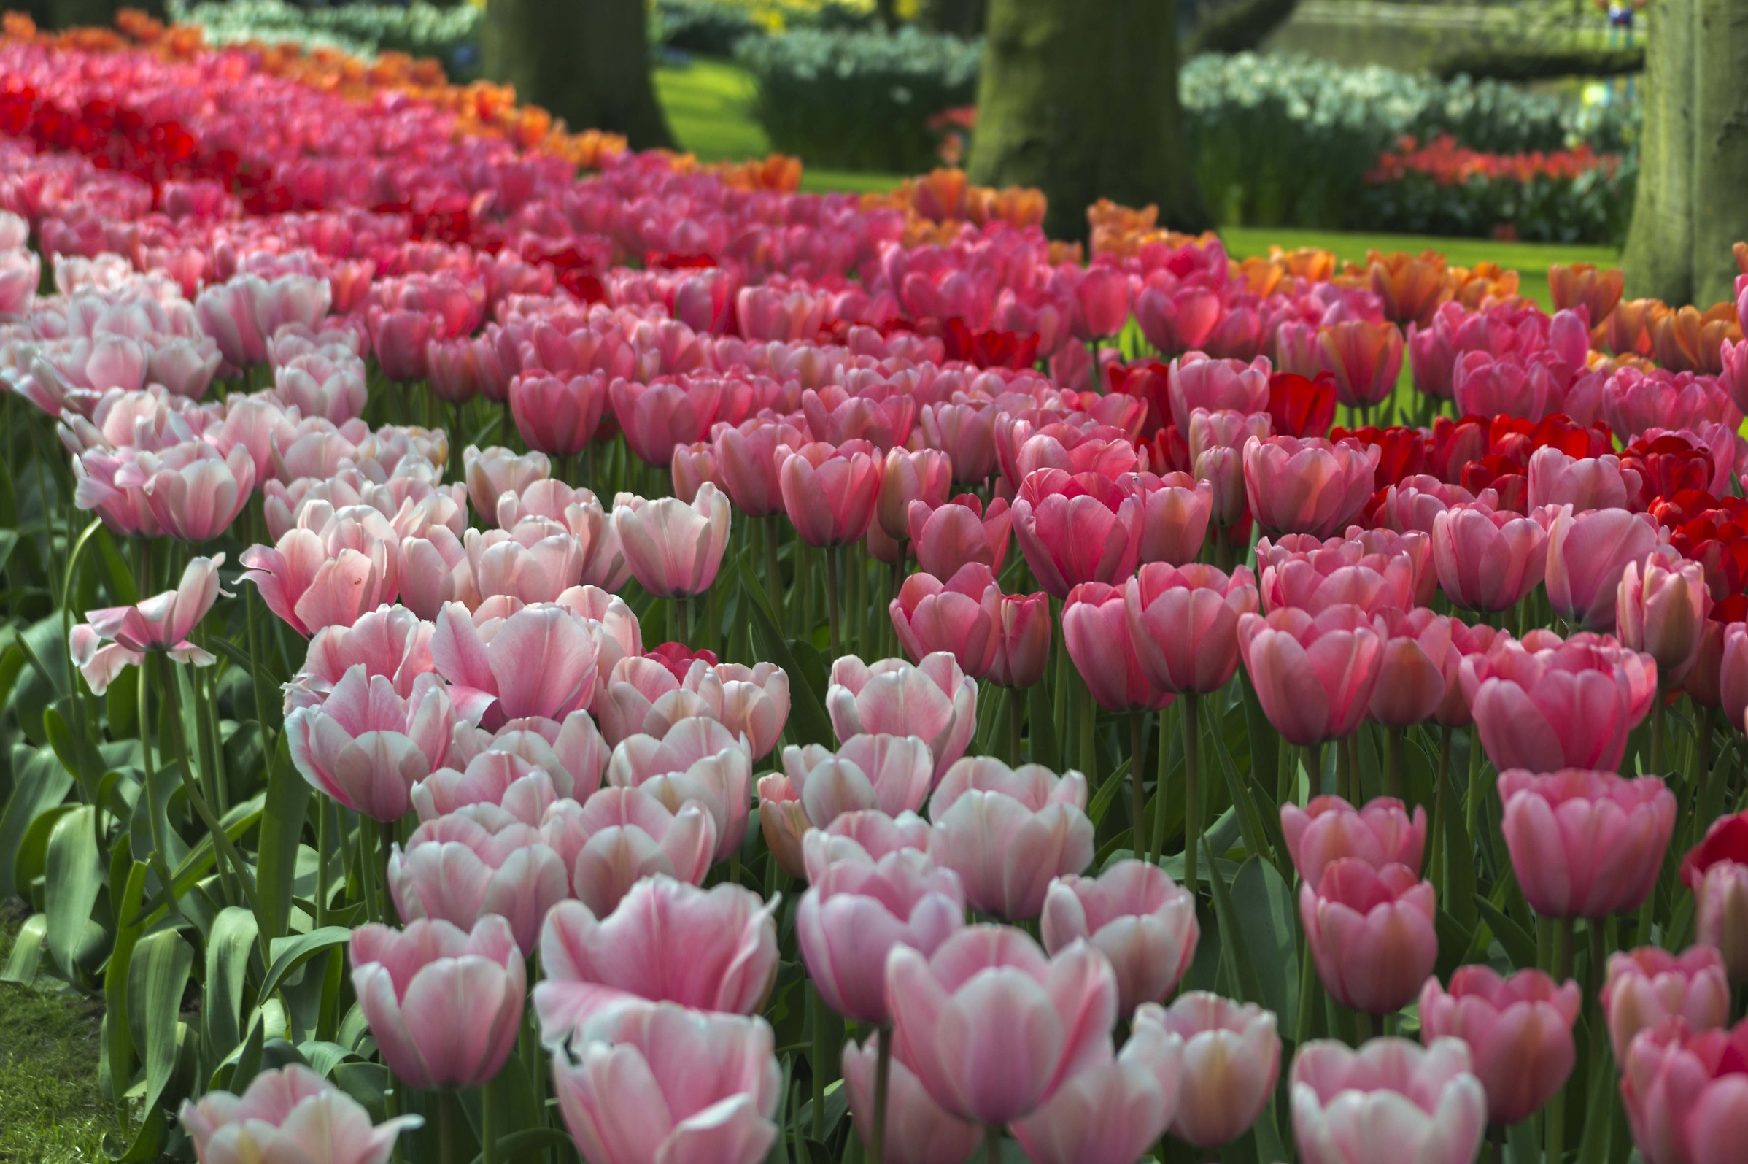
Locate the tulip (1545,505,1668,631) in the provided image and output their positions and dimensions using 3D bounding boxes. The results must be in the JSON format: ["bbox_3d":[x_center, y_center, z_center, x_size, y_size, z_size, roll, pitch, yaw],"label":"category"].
[{"bbox_3d":[0.459,-0.009,2.490,0.077,0.072,0.076,0,10,0],"label":"tulip"}]

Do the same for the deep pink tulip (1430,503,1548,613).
[{"bbox_3d":[0.384,-0.015,2.490,0.073,0.065,0.073,0,10,0],"label":"deep pink tulip"}]

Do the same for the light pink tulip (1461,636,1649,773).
[{"bbox_3d":[0.328,0.061,1.920,0.089,0.063,0.085,0,10,0],"label":"light pink tulip"}]

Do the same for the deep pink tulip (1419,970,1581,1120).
[{"bbox_3d":[0.286,0.214,1.820,0.075,0.067,0.075,0,11,0],"label":"deep pink tulip"}]

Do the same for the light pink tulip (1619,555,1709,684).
[{"bbox_3d":[0.450,0.021,2.270,0.051,0.071,0.052,0,10,0],"label":"light pink tulip"}]

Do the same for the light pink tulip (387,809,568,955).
[{"bbox_3d":[-0.168,0.129,1.690,0.076,0.060,0.074,0,10,0],"label":"light pink tulip"}]

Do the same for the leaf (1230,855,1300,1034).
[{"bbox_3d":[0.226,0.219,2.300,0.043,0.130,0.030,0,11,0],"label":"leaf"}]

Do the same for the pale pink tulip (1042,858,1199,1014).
[{"bbox_3d":[0.112,0.161,1.800,0.070,0.065,0.069,0,11,0],"label":"pale pink tulip"}]

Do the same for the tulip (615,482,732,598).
[{"bbox_3d":[-0.127,-0.026,2.530,0.074,0.068,0.072,0,10,0],"label":"tulip"}]

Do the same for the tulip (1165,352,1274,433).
[{"bbox_3d":[0.263,-0.139,3.030,0.079,0.067,0.077,0,10,0],"label":"tulip"}]

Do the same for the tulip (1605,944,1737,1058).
[{"bbox_3d":[0.351,0.190,1.760,0.058,0.054,0.057,0,11,0],"label":"tulip"}]

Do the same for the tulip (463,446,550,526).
[{"bbox_3d":[-0.252,-0.066,2.730,0.060,0.057,0.058,0,11,0],"label":"tulip"}]

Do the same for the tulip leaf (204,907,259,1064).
[{"bbox_3d":[-0.411,0.259,2.550,0.037,0.105,0.045,3,11,14],"label":"tulip leaf"}]

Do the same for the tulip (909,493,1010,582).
[{"bbox_3d":[0.060,-0.027,2.800,0.072,0.067,0.072,0,10,0],"label":"tulip"}]

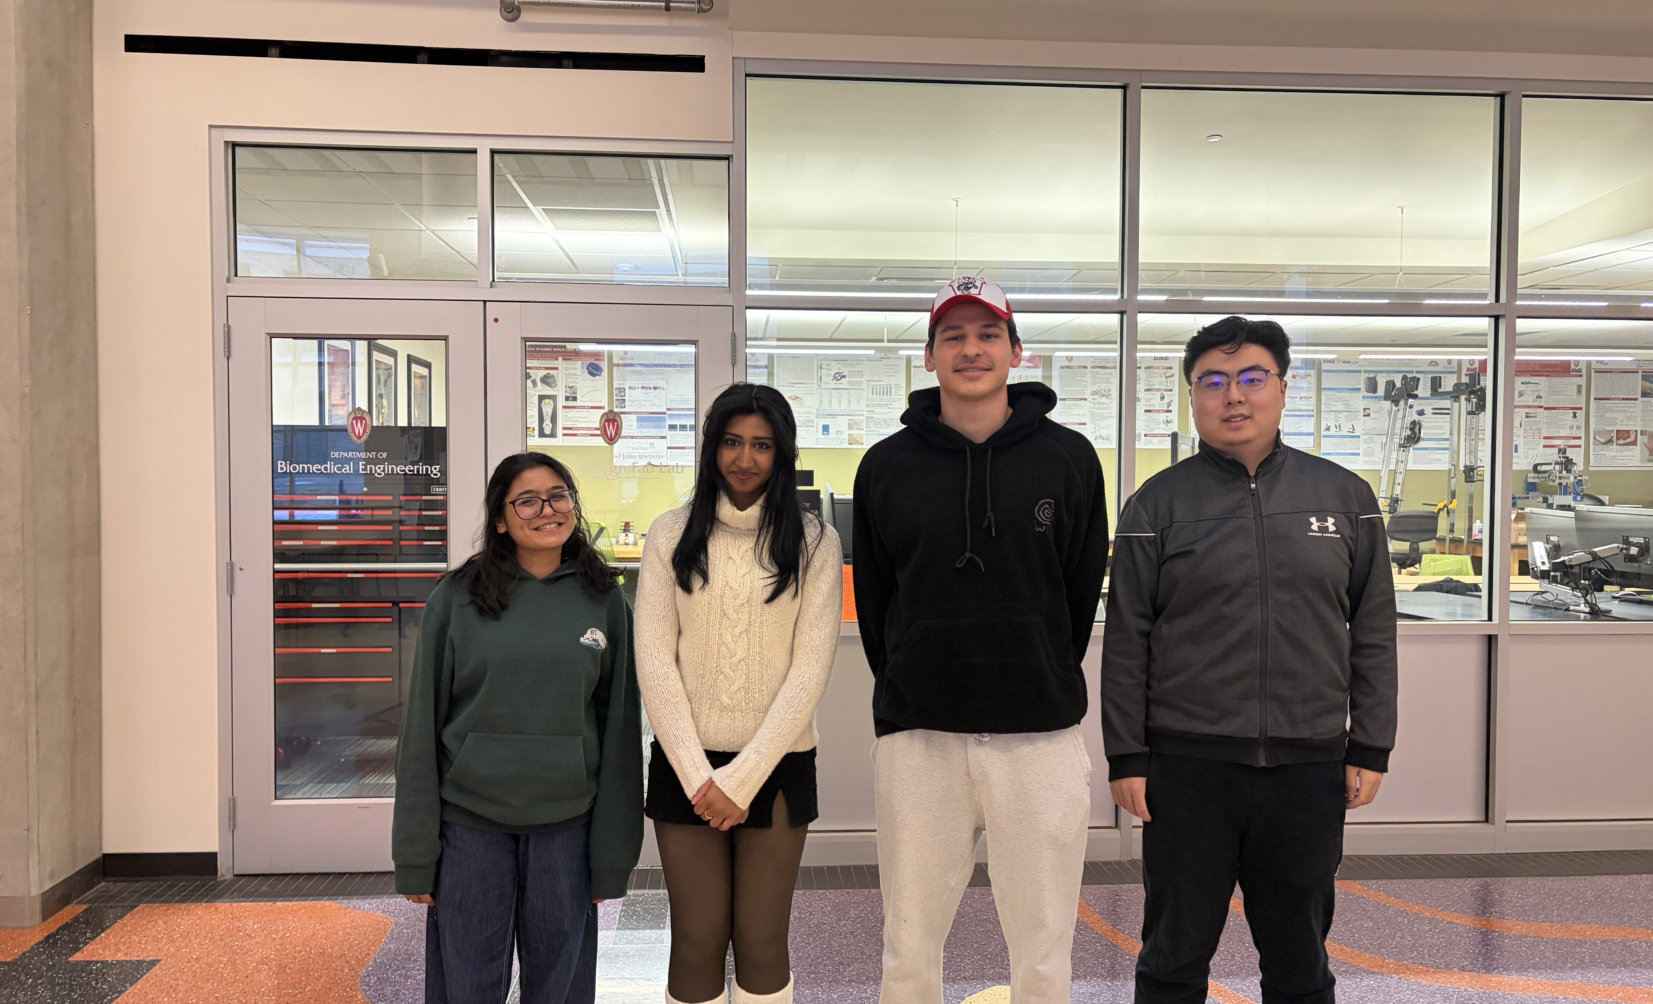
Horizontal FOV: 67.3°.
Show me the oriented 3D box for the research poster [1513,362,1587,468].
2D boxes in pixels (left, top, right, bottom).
[{"bbox_3d":[6.661,-0.842,11.869,1.215,1.070,0.020,0,1,-4],"label":"research poster"}]

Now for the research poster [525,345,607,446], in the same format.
[{"bbox_3d":[-2.577,-0.967,11.161,1.215,0.920,0.020,0,1,-4],"label":"research poster"}]

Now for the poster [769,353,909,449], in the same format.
[{"bbox_3d":[0.132,-0.940,11.369,1.195,0.903,0.020,0,1,-4],"label":"poster"}]

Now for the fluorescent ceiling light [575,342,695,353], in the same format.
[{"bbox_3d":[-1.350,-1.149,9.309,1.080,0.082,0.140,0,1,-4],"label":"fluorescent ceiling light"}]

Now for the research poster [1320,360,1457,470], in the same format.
[{"bbox_3d":[5.331,-0.838,11.767,1.312,1.067,0.020,0,1,-4],"label":"research poster"}]

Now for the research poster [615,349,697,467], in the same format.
[{"bbox_3d":[-1.227,-0.858,11.267,1.396,1.067,0.020,0,1,-4],"label":"research poster"}]

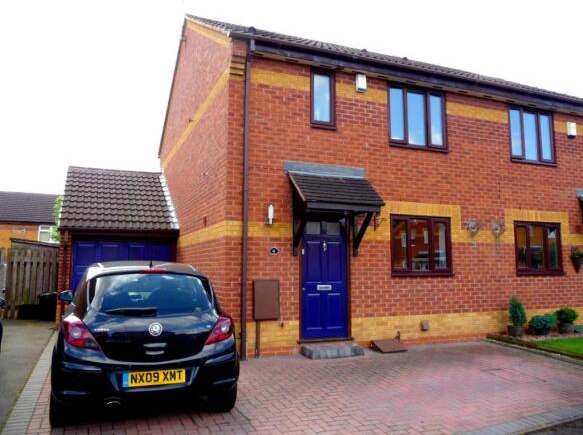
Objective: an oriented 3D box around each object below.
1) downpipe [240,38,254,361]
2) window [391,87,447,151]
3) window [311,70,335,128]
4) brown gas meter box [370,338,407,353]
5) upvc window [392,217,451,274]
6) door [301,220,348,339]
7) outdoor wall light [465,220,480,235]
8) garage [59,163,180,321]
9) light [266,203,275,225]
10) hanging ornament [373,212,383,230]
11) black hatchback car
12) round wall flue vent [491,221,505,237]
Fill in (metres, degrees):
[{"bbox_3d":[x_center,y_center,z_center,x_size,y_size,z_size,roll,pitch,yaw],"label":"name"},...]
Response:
[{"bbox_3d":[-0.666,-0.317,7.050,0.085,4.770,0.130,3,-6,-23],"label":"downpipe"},{"bbox_3d":[2.302,-1.789,8.557,1.300,1.110,0.100,3,-6,-23],"label":"window"},{"bbox_3d":[0.523,-1.952,7.822,0.460,1.000,0.100,3,-6,-23],"label":"window"},{"bbox_3d":[1.596,2.085,7.684,0.511,0.156,0.300,3,-6,-23],"label":"brown gas meter box"},{"bbox_3d":[2.302,0.509,8.324,1.320,1.050,0.100,3,-6,-23],"label":"upvc window"},{"bbox_3d":[0.539,0.923,7.576,0.850,2.000,0.070,3,-6,-23],"label":"door"},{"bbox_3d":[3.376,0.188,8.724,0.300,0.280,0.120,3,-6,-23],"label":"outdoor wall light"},{"bbox_3d":[-4.883,0.616,13.111,2.510,4.180,6.050,3,-6,-23],"label":"garage"},{"bbox_3d":[-0.321,-0.042,7.174,0.130,0.320,0.140,3,-6,-23],"label":"light"},{"bbox_3d":[1.440,0.052,7.873,0.150,0.284,0.090,3,-6,-23],"label":"hanging ornament"},{"bbox_3d":[-1.862,1.307,5.920,1.770,1.490,3.990,2,-6,-20],"label":"black hatchback car"},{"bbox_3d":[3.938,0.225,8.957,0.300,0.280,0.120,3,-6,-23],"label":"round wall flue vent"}]

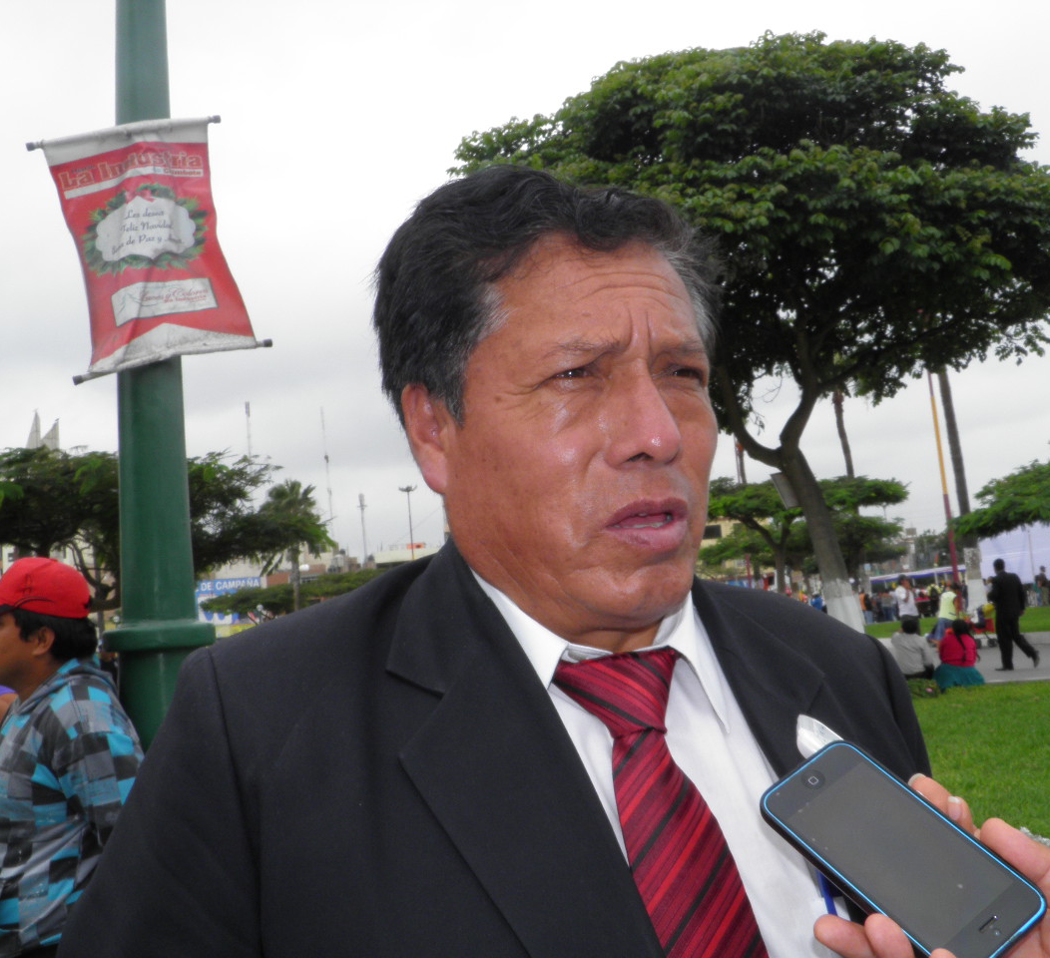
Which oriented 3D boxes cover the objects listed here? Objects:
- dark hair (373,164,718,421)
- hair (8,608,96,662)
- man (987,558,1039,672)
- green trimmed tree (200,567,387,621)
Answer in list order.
[{"bbox_3d":[0.011,-0.095,0.610,0.180,0.160,0.200,-1,-7,-28],"label":"dark hair"},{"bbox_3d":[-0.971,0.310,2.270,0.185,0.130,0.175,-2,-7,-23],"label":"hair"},{"bbox_3d":[7.310,2.028,16.600,0.680,1.690,0.520,-9,-8,34],"label":"man"},{"bbox_3d":[-8.614,5.282,42.000,7.300,3.200,6.800,-4,-6,0],"label":"green trimmed tree"}]

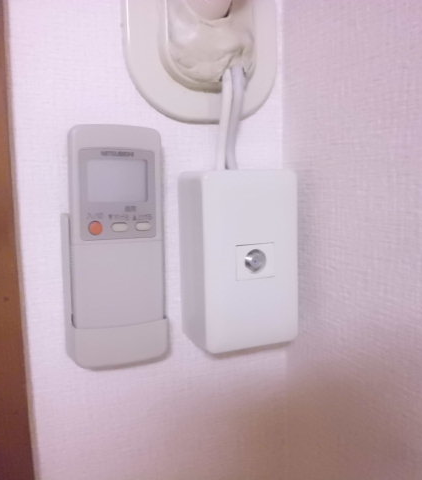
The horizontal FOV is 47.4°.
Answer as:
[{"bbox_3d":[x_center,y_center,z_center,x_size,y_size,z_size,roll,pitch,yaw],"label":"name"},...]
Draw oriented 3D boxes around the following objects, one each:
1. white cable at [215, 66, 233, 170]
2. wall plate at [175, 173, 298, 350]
[{"bbox_3d":[0.010,-0.084,0.339,0.009,0.073,0.009,-1,9,-22],"label":"white cable"},{"bbox_3d":[0.020,0.011,0.345,0.070,0.120,0.050,-4,8,-22],"label":"wall plate"}]

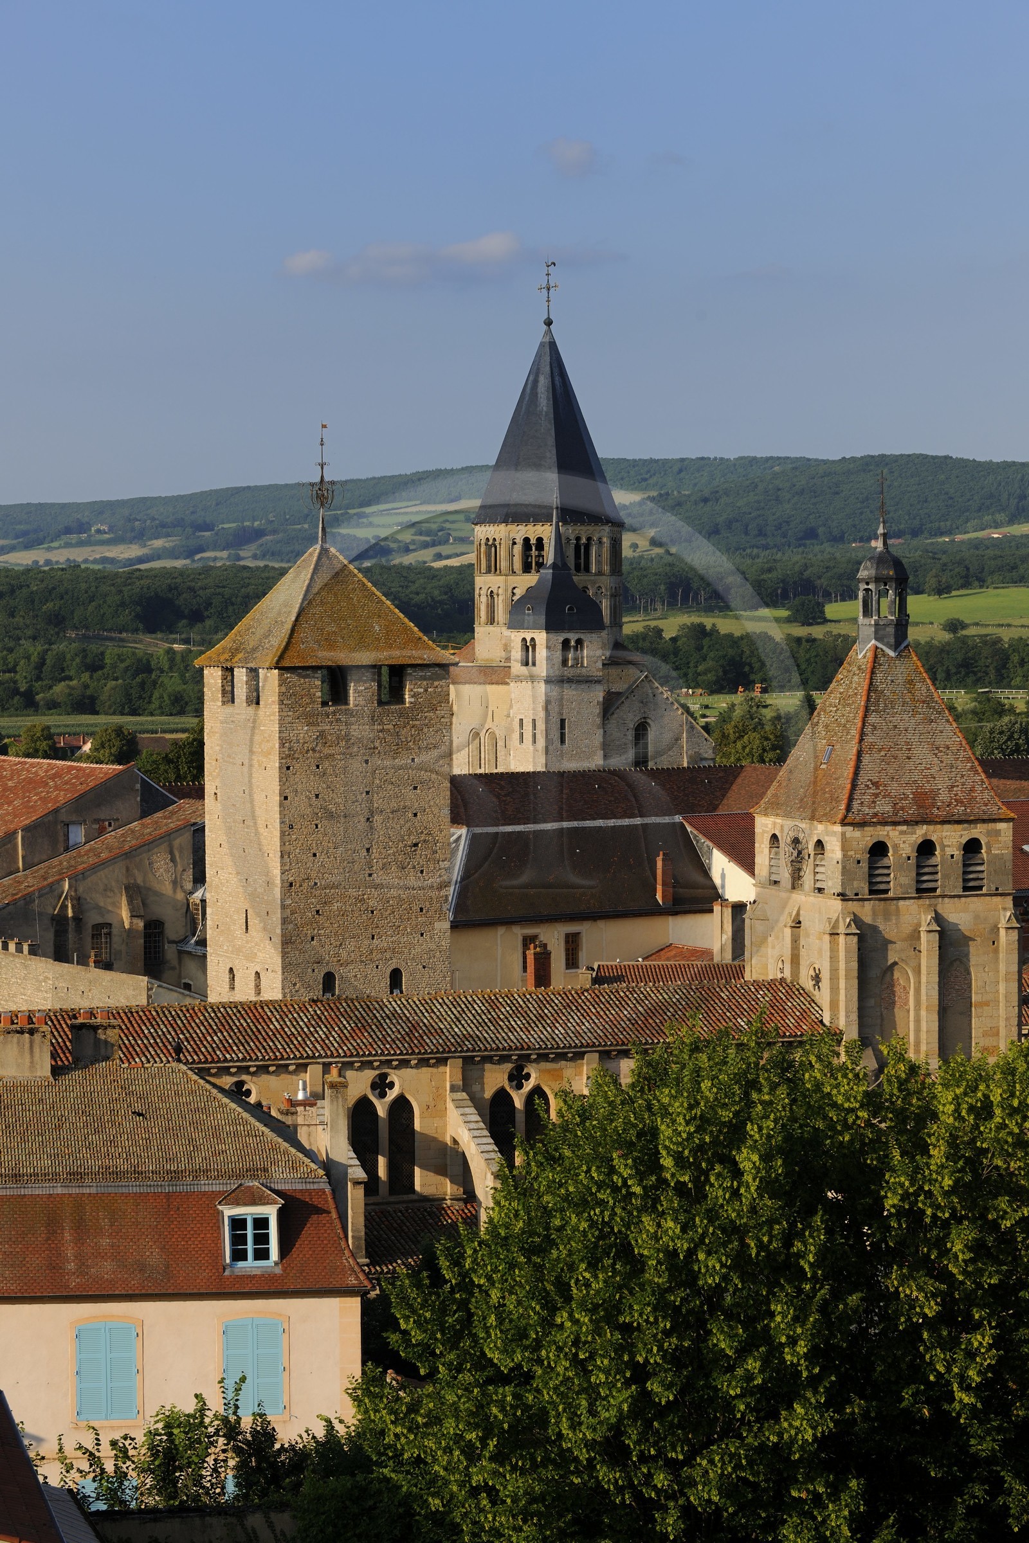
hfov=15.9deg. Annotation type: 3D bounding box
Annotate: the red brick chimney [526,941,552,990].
[{"bbox_3d":[1.147,8.930,167.000,0.850,2.600,0.850,-1,3,-24],"label":"red brick chimney"}]

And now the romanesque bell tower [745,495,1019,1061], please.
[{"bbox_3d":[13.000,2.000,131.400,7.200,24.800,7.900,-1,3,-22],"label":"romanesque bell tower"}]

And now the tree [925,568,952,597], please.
[{"bbox_3d":[190.304,-84.186,1650.000,11.900,13.200,11.900,0,3,0],"label":"tree"}]

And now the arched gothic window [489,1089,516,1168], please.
[{"bbox_3d":[-0.424,13.572,136.500,1.080,3.650,0.400,-1,3,-21],"label":"arched gothic window"}]

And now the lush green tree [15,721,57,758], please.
[{"bbox_3d":[-86.920,-4.273,670.000,7.400,9.300,7.400,0,3,0],"label":"lush green tree"}]

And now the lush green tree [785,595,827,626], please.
[{"bbox_3d":[114.575,-63.312,1450.000,16.000,12.000,15.000,0,3,0],"label":"lush green tree"}]

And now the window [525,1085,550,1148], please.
[{"bbox_3d":[0.874,13.510,137.000,1.080,3.600,0.400,-1,3,-21],"label":"window"}]

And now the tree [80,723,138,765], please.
[{"bbox_3d":[-72.126,-3.993,660.000,9.800,9.300,9.800,0,3,0],"label":"tree"}]

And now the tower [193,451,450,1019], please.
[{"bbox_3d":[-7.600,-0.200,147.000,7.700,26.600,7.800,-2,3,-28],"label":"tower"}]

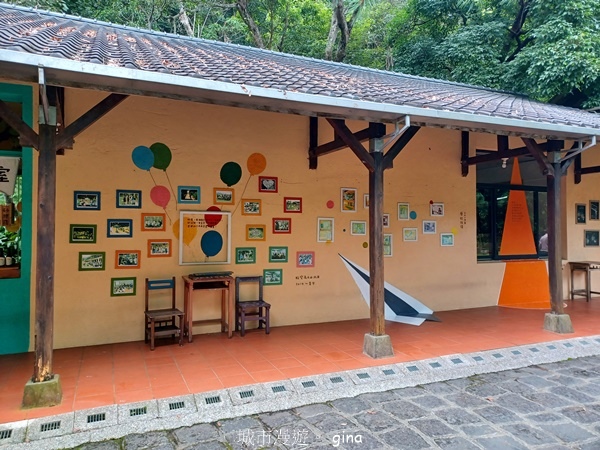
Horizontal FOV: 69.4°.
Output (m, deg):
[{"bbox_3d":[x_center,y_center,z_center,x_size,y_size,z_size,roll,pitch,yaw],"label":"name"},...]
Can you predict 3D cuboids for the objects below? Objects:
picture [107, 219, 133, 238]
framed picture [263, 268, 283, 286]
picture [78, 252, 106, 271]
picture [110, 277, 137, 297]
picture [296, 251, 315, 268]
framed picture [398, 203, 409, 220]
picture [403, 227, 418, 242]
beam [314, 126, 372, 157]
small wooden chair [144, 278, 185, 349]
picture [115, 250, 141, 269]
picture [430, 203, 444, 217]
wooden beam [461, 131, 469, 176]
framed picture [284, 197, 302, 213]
[{"bbox_3d":[-2.289,0.043,5.503,0.297,0.237,0.020,0,-1,-23],"label":"picture"},{"bbox_3d":[-0.401,0.793,6.539,0.311,0.239,0.025,1,-2,-25],"label":"framed picture"},{"bbox_3d":[-2.566,0.455,5.357,0.284,0.226,0.028,0,-1,-23],"label":"picture"},{"bbox_3d":[-2.294,0.813,5.654,0.308,0.241,0.025,1,-2,-25],"label":"picture"},{"bbox_3d":[0.087,0.500,6.242,0.286,0.226,0.030,0,-1,-24],"label":"picture"},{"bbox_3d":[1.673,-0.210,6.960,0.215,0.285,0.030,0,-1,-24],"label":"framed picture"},{"bbox_3d":[1.861,0.169,7.264,0.279,0.224,0.028,0,-1,-23],"label":"picture"},{"bbox_3d":[0.562,-1.095,5.759,0.110,0.110,1.717,0,-1,-23],"label":"beam"},{"bbox_3d":[-1.665,1.074,5.319,0.403,0.804,0.442,0,-1,-27],"label":"small wooden chair"},{"bbox_3d":[-2.185,0.444,5.517,0.294,0.233,0.028,0,-1,-23],"label":"picture"},{"bbox_3d":[2.392,-0.257,7.499,0.278,0.217,0.028,0,-1,-23],"label":"picture"},{"bbox_3d":[3.145,-1.397,8.220,0.090,0.968,0.090,1,-2,-25],"label":"wooden beam"},{"bbox_3d":[-0.096,-0.290,6.427,0.288,0.227,0.028,0,-1,-23],"label":"framed picture"}]

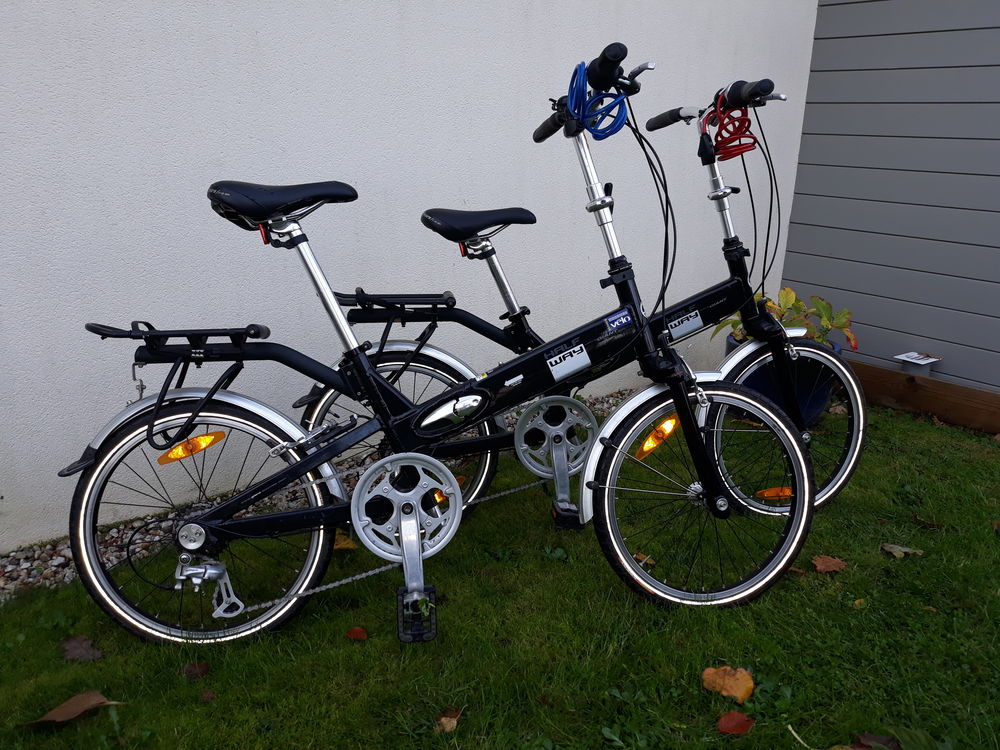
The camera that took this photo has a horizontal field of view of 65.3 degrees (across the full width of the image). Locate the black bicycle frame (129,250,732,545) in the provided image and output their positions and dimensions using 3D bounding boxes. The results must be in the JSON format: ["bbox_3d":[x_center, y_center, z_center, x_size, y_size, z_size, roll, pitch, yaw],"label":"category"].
[{"bbox_3d":[-0.115,0.041,1.534,1.140,0.535,0.150,-2,4,-7],"label":"black bicycle frame"}]

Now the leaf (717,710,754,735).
[{"bbox_3d":[0.397,0.587,1.317,0.062,0.015,0.047,1,18,0],"label":"leaf"}]

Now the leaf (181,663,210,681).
[{"bbox_3d":[-0.552,0.538,1.416,0.048,0.015,0.035,-1,18,-8],"label":"leaf"}]

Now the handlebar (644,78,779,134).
[{"bbox_3d":[0.486,-0.609,1.842,0.110,0.090,0.550,-3,9,-15],"label":"handlebar"}]

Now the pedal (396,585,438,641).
[{"bbox_3d":[-0.156,0.447,1.455,0.068,0.100,0.030,-2,3,-8],"label":"pedal"}]

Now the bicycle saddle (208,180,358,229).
[{"bbox_3d":[-0.400,-0.319,1.478,0.268,0.095,0.165,-2,4,-7],"label":"bicycle saddle"}]

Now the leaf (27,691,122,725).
[{"bbox_3d":[-0.711,0.557,1.310,0.148,0.030,0.047,-4,19,-16],"label":"leaf"}]

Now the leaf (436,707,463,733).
[{"bbox_3d":[-0.085,0.578,1.310,0.042,0.020,0.043,1,18,0],"label":"leaf"}]

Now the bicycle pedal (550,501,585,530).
[{"bbox_3d":[0.165,0.335,1.864,0.074,0.037,0.088,-2,12,-7],"label":"bicycle pedal"}]

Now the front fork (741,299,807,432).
[{"bbox_3d":[0.693,0.001,1.954,0.085,0.367,0.097,-23,14,-11],"label":"front fork"}]

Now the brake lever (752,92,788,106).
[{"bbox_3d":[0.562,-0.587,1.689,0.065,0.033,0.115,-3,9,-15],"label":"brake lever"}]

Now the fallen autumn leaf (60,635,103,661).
[{"bbox_3d":[-0.803,0.525,1.496,0.078,0.020,0.085,-8,18,-26],"label":"fallen autumn leaf"}]

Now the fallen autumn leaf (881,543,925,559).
[{"bbox_3d":[0.961,0.421,1.861,0.098,0.024,0.050,8,18,26],"label":"fallen autumn leaf"}]

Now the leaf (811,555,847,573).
[{"bbox_3d":[0.765,0.438,1.812,0.077,0.018,0.055,6,19,14],"label":"leaf"}]

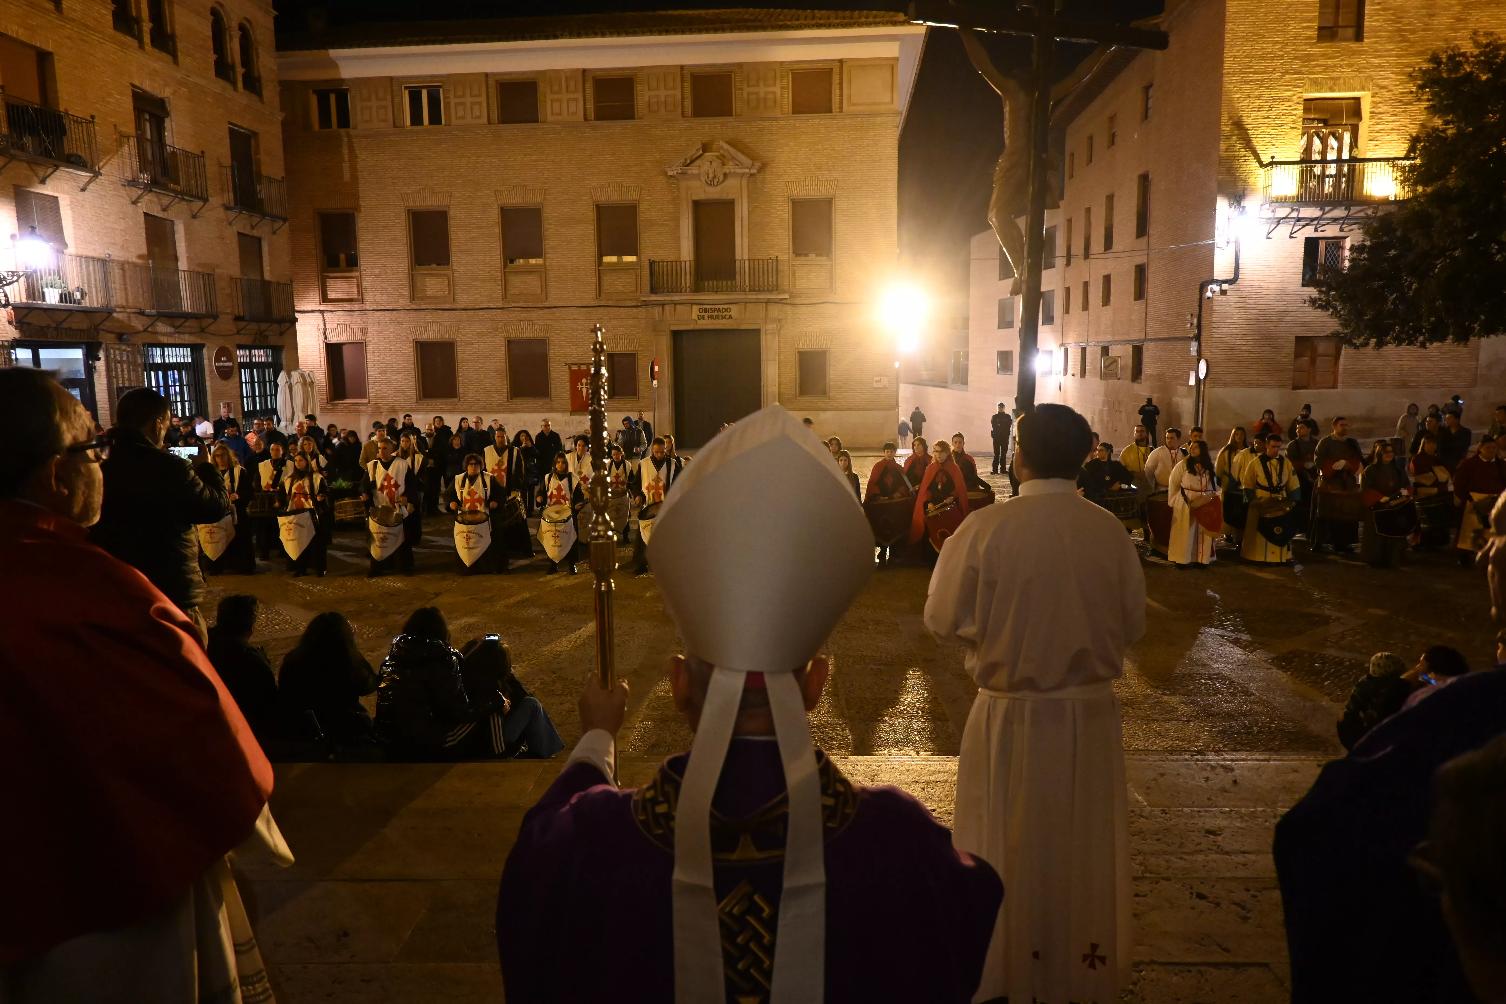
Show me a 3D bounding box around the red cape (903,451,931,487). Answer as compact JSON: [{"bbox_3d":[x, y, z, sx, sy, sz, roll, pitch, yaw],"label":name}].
[{"bbox_3d":[2.410,-0.156,14.587,0.620,1.100,0.420,0,8,8],"label":"red cape"}]

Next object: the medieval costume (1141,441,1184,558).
[{"bbox_3d":[5.763,-0.044,13.950,0.600,1.550,0.450,0,8,5],"label":"medieval costume"}]

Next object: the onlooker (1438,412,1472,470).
[{"bbox_3d":[11.924,-0.625,17.000,0.380,1.770,0.500,-6,10,-35],"label":"onlooker"}]

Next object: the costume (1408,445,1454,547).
[{"bbox_3d":[9.661,-0.089,14.300,0.580,1.440,0.480,1,8,12],"label":"costume"}]

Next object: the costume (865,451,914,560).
[{"bbox_3d":[1.856,0.099,13.653,0.660,1.460,0.480,0,8,3],"label":"costume"}]

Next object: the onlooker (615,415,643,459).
[{"bbox_3d":[-2.447,-0.827,19.984,0.560,1.740,0.420,0,8,10],"label":"onlooker"}]

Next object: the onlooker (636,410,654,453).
[{"bbox_3d":[-2.725,-1.404,25.000,0.480,1.770,0.320,-2,8,-5],"label":"onlooker"}]

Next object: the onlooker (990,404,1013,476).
[{"bbox_3d":[6.167,-1.638,24.882,0.560,1.770,0.380,0,8,8],"label":"onlooker"}]

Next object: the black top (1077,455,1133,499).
[{"bbox_3d":[5.089,-0.332,14.500,0.760,0.660,0.380,1,8,11],"label":"black top"}]

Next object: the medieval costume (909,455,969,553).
[{"bbox_3d":[2.463,0.132,13.302,0.780,1.470,0.500,0,8,6],"label":"medieval costume"}]

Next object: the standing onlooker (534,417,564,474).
[{"bbox_3d":[-3.889,-0.697,19.184,0.570,1.740,0.400,-1,8,-2],"label":"standing onlooker"}]

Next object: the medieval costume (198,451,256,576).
[{"bbox_3d":[-7.073,0.219,13.548,0.640,1.530,0.470,-1,8,-4],"label":"medieval costume"}]

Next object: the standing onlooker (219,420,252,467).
[{"bbox_3d":[-9.838,-0.557,19.100,0.550,1.750,0.380,-4,9,-22],"label":"standing onlooker"}]

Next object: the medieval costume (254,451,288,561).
[{"bbox_3d":[-6.989,0.057,14.600,0.550,1.560,0.450,-3,8,-12],"label":"medieval costume"}]

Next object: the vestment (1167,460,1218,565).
[{"bbox_3d":[5.810,0.116,13.256,0.600,1.410,0.450,-2,8,-10],"label":"vestment"}]

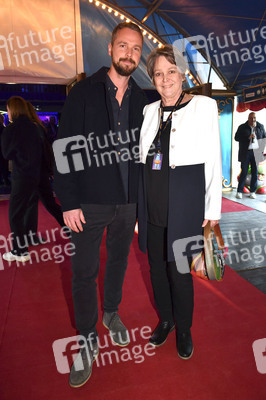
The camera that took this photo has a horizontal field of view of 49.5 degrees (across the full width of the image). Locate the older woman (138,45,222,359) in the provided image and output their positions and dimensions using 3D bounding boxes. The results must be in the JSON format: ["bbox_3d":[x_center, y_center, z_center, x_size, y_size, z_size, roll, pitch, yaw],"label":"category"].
[{"bbox_3d":[0.253,0.060,1.590,0.490,1.670,0.360,3,12,20],"label":"older woman"}]

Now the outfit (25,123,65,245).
[{"bbox_3d":[-0.970,-0.180,3.280,0.560,1.380,0.460,3,11,17],"label":"outfit"}]

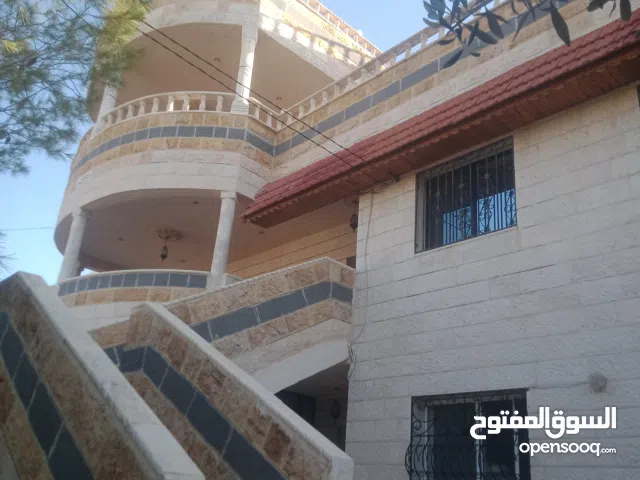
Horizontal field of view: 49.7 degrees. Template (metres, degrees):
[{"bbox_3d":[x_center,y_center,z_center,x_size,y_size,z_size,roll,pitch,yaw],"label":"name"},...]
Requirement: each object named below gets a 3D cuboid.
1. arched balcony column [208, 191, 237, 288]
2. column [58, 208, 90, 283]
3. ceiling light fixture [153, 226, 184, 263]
[{"bbox_3d":[-1.693,0.028,12.087,0.290,1.782,0.290,5,-21,-1],"label":"arched balcony column"},{"bbox_3d":[-4.803,0.210,13.427,0.280,1.607,0.280,21,-26,-37],"label":"column"},{"bbox_3d":[-3.316,0.182,14.886,0.630,0.661,0.630,21,-26,-37],"label":"ceiling light fixture"}]

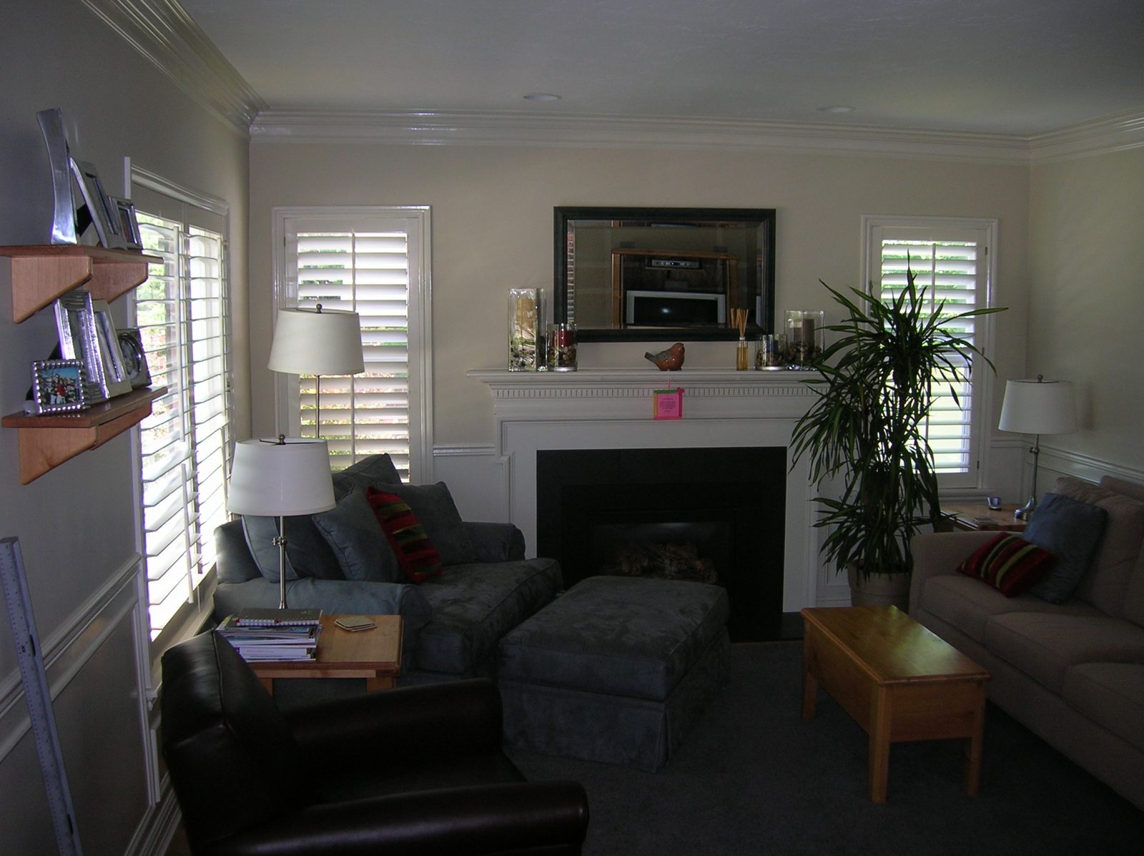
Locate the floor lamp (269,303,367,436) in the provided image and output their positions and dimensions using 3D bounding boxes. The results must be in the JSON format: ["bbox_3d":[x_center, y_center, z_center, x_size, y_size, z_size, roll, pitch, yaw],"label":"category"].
[{"bbox_3d":[-1.156,0.244,5.101,0.425,1.605,0.425,-1,7,-8],"label":"floor lamp"}]

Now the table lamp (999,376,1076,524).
[{"bbox_3d":[2.267,0.093,5.459,0.370,0.700,0.370,-1,7,-8],"label":"table lamp"}]

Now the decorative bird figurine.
[{"bbox_3d":[0.440,-0.336,5.282,0.194,0.131,0.099,1,7,5],"label":"decorative bird figurine"}]

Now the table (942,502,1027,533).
[{"bbox_3d":[2.129,0.706,5.571,0.500,0.580,0.500,-1,7,-8],"label":"table"}]

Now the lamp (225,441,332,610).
[{"bbox_3d":[-0.952,0.348,3.687,0.360,0.680,0.360,-1,7,-8],"label":"lamp"}]

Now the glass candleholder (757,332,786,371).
[{"bbox_3d":[0.955,-0.362,5.397,0.144,0.163,0.144,-1,7,-8],"label":"glass candleholder"}]

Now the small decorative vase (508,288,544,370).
[{"bbox_3d":[-0.223,-0.477,5.465,0.150,0.400,0.150,3,8,18],"label":"small decorative vase"}]

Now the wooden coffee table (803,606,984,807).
[{"bbox_3d":[1.065,0.927,3.872,0.372,0.419,0.824,-1,7,-8],"label":"wooden coffee table"}]

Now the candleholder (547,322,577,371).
[{"bbox_3d":[-0.047,-0.393,5.501,0.143,0.226,0.143,-1,7,-8],"label":"candleholder"}]

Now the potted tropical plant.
[{"bbox_3d":[1.560,0.104,5.417,0.950,1.840,0.880,-1,7,-8],"label":"potted tropical plant"}]

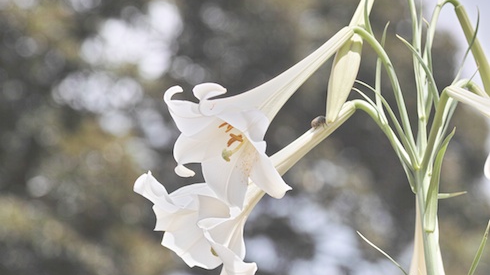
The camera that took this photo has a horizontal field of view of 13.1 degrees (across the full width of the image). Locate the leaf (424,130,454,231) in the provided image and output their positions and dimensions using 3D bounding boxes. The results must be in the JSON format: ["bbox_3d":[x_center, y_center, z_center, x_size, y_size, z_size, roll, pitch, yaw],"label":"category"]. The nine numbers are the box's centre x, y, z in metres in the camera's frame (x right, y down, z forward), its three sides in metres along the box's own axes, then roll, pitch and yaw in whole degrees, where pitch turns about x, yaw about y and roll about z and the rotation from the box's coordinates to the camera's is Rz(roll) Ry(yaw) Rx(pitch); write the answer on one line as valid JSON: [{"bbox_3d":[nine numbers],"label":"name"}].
[{"bbox_3d":[0.139,0.031,1.540,0.014,0.077,0.014,10,9,-9],"label":"leaf"}]

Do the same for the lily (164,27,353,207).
[{"bbox_3d":[0.030,-0.032,1.482,0.110,0.110,0.155,-7,27,44],"label":"lily"}]

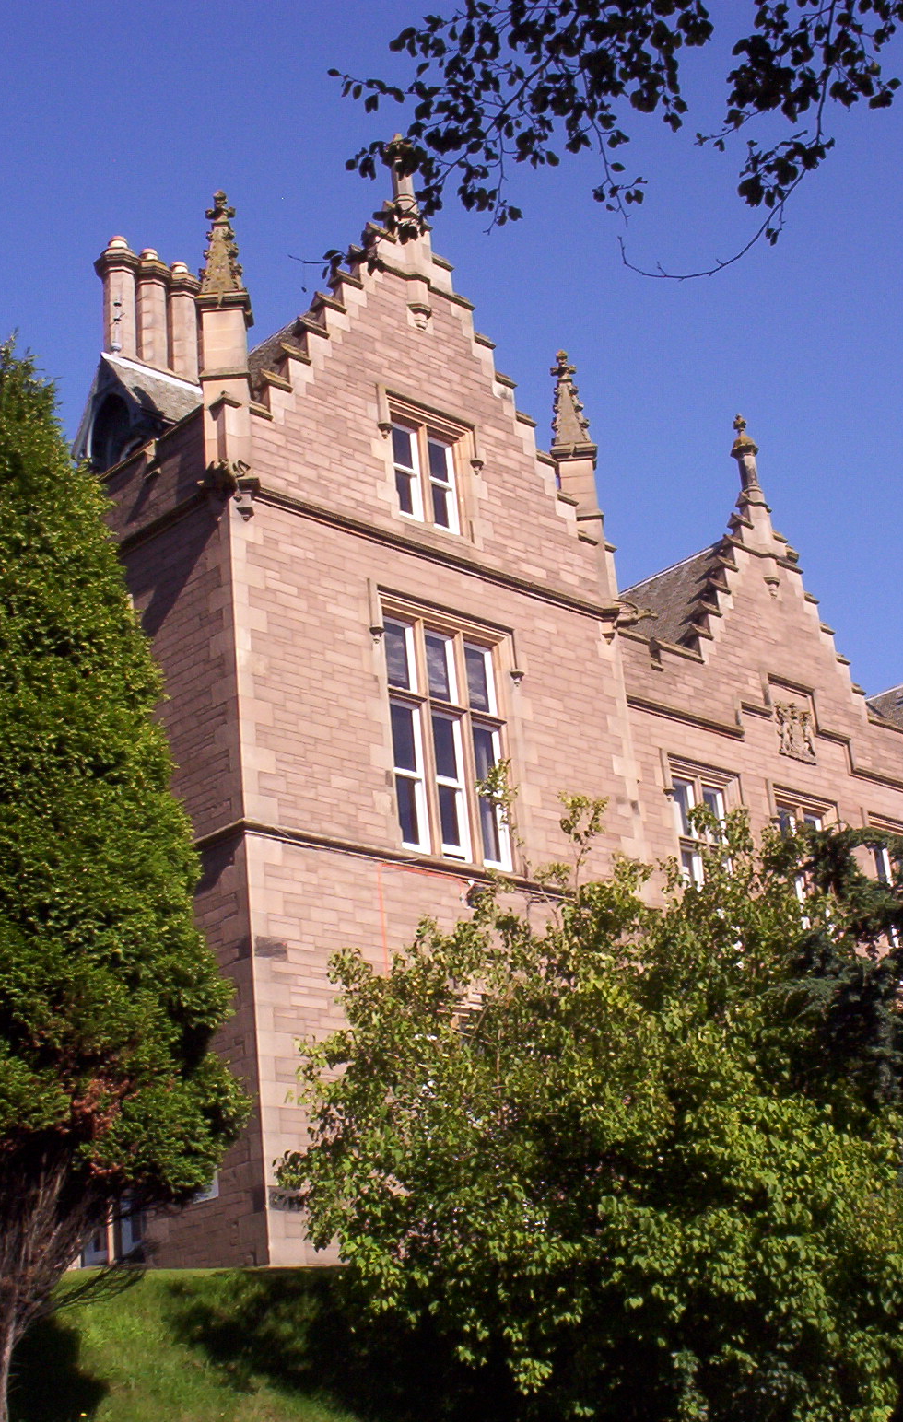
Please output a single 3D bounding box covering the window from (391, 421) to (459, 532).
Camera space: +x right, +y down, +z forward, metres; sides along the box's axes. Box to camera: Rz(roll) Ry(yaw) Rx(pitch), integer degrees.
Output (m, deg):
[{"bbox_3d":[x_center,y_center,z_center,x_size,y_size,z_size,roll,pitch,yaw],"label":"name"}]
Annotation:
[{"bbox_3d":[-0.320,-3.396,28.923,1.298,1.562,0.220,16,-30,-42],"label":"window"}]

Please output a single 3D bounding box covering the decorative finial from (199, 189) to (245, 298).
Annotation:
[{"bbox_3d":[-3.217,-6.532,27.643,0.583,1.725,0.583,-5,-22,-1],"label":"decorative finial"}]

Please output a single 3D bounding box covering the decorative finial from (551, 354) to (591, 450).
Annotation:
[{"bbox_3d":[1.859,-5.079,32.333,0.583,1.828,0.583,-5,-22,-1],"label":"decorative finial"}]

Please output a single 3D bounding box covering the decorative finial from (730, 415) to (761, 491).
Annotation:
[{"bbox_3d":[5.837,-5.143,39.521,0.550,1.775,0.550,16,-30,-42],"label":"decorative finial"}]

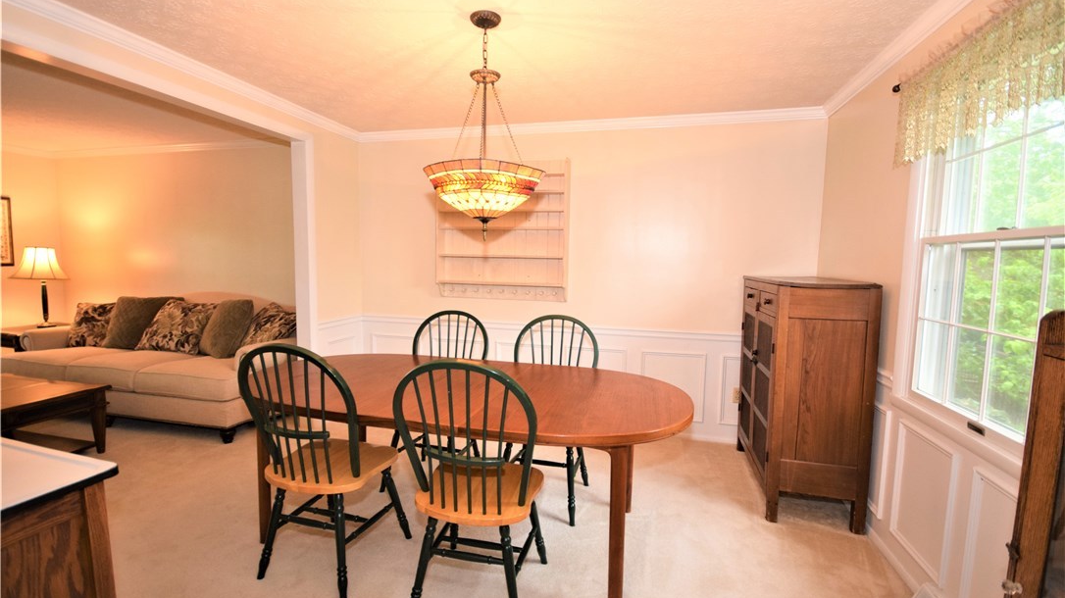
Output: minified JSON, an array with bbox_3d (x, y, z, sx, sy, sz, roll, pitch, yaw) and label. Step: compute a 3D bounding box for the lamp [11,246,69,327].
[{"bbox_3d":[-4.687,-0.114,4.268,0.405,0.765,0.405,3,5,15],"label":"lamp"}]

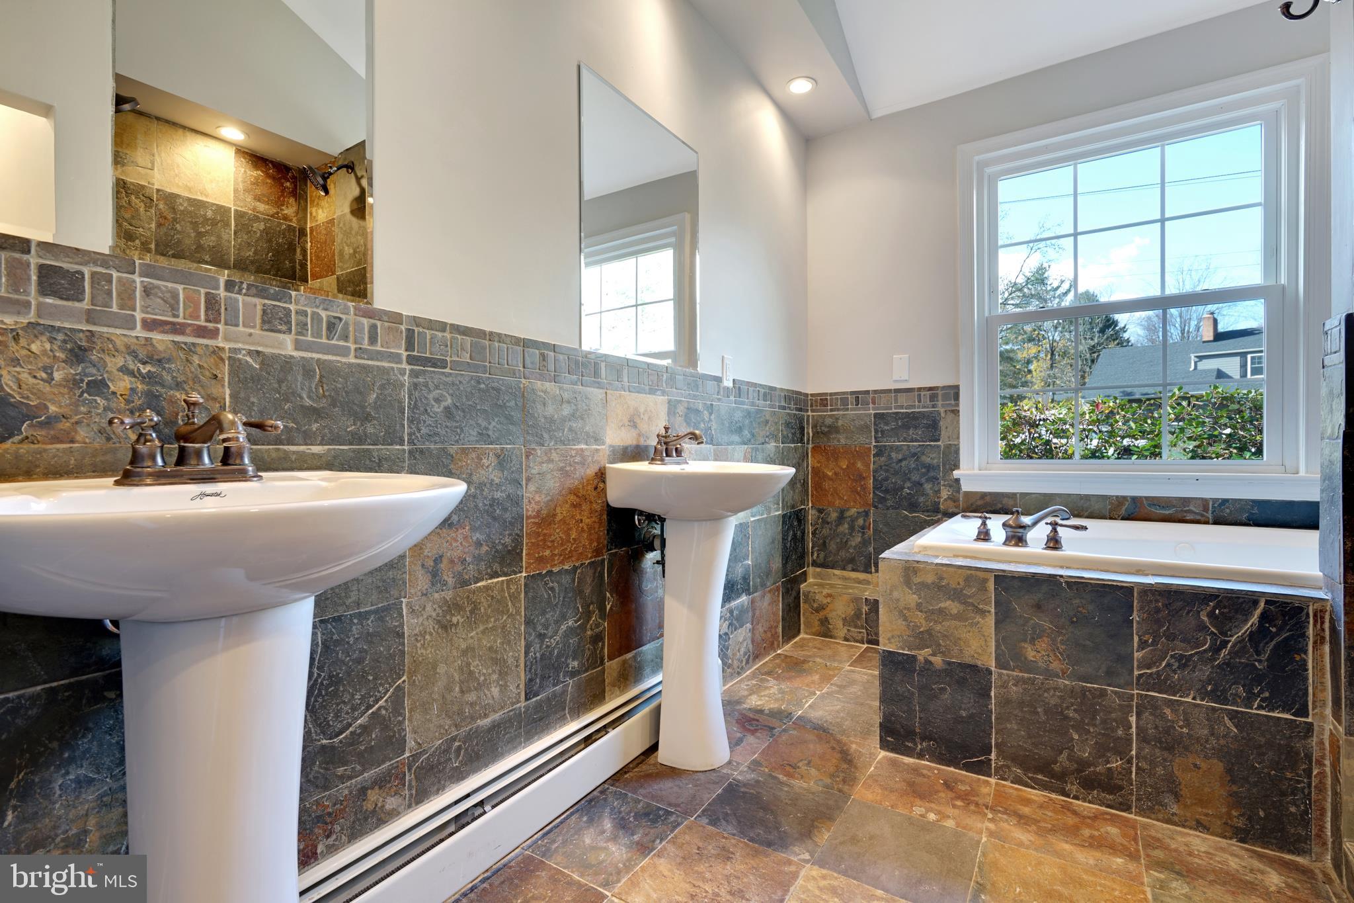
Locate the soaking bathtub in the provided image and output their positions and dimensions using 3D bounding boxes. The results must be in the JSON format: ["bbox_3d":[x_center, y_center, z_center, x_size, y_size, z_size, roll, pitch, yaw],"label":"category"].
[{"bbox_3d":[1.613,0.540,1.829,1.521,0.500,0.843,0,1,33],"label":"soaking bathtub"}]

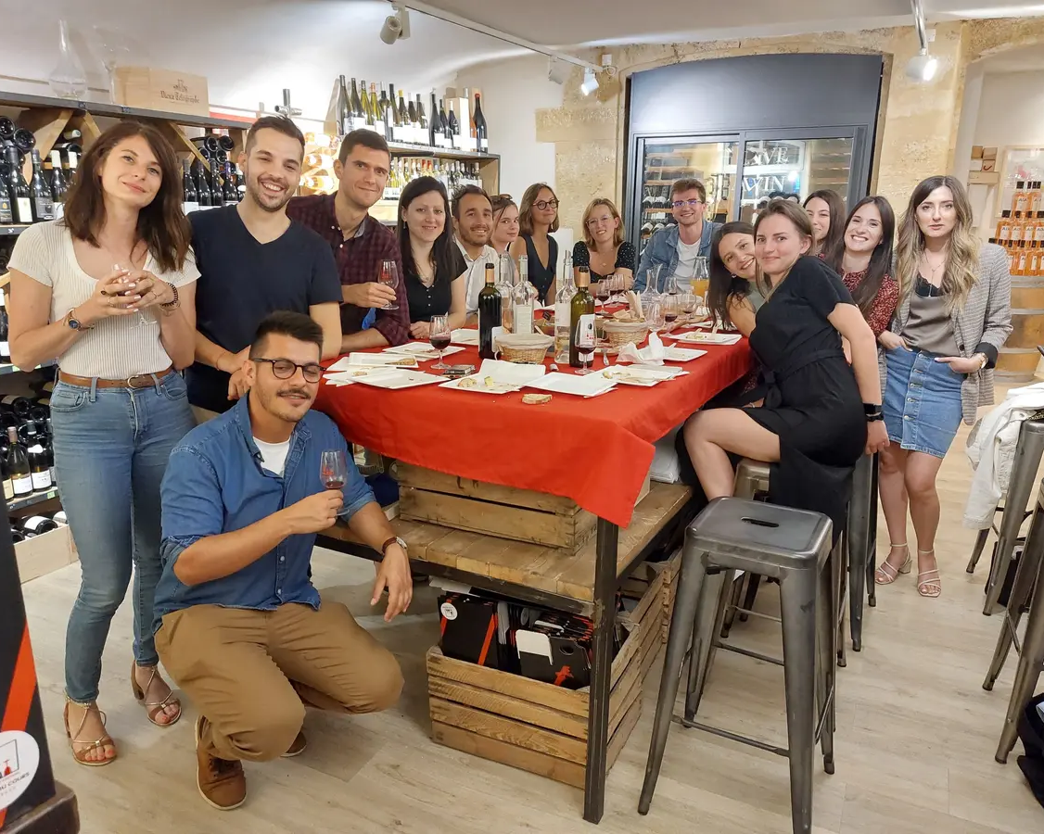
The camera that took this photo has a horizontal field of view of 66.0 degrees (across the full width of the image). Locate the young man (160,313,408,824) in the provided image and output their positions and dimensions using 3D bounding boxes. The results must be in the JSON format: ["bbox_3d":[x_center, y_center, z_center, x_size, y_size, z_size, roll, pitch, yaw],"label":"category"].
[{"bbox_3d":[-0.622,0.353,2.070,0.600,1.280,0.640,-9,18,-32],"label":"young man"}]

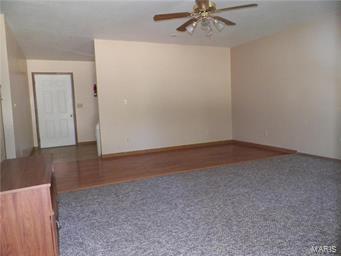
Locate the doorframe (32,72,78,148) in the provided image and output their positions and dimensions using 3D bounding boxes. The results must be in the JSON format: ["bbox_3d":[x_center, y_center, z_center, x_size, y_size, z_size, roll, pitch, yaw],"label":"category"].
[{"bbox_3d":[-3.220,-0.487,6.920,0.920,2.030,0.060,-5,6,-23],"label":"doorframe"}]

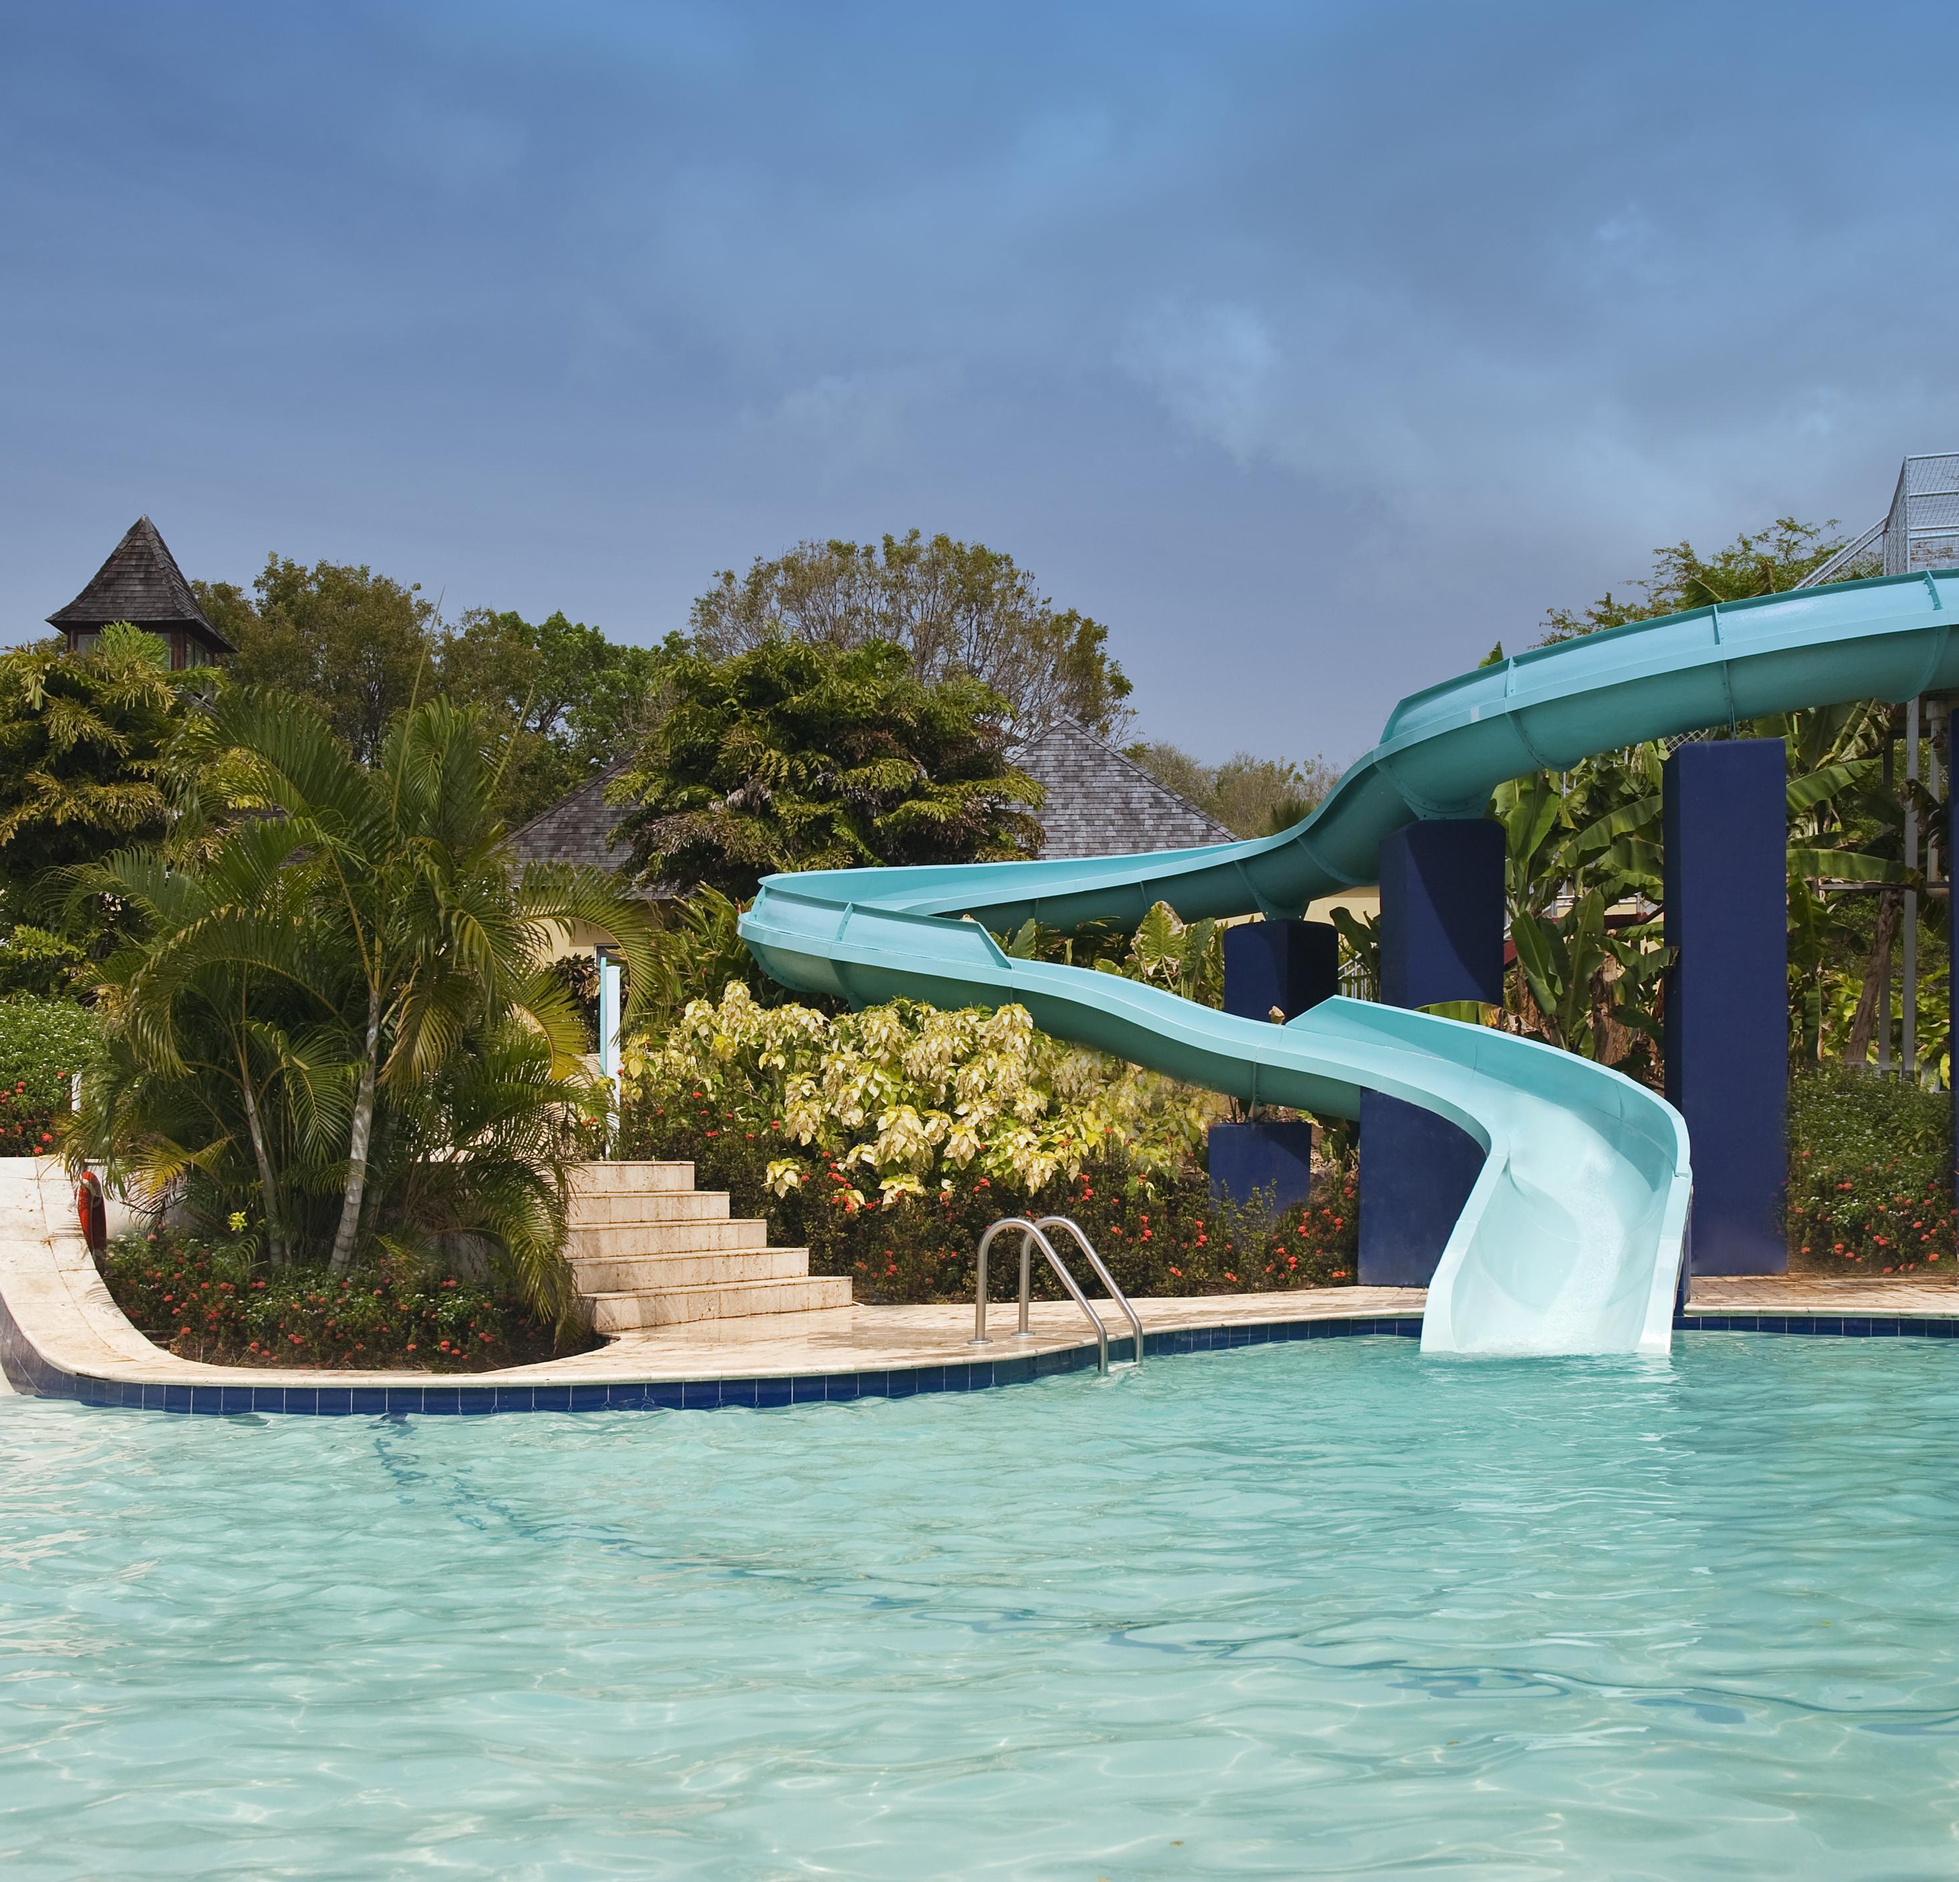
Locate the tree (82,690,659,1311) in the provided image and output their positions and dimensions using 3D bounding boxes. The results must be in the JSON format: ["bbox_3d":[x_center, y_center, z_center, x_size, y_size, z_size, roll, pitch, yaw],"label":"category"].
[{"bbox_3d":[-2.970,0.280,11.900,2.800,3.050,2.700,0,-3,0],"label":"tree"}]

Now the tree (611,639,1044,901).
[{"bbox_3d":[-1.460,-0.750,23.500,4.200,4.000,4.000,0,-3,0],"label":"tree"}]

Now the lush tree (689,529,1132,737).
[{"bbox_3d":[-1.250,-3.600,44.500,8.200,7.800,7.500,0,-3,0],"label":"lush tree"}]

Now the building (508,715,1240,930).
[{"bbox_3d":[-1.450,-0.600,33.000,10.300,4.900,8.000,0,-3,0],"label":"building"}]

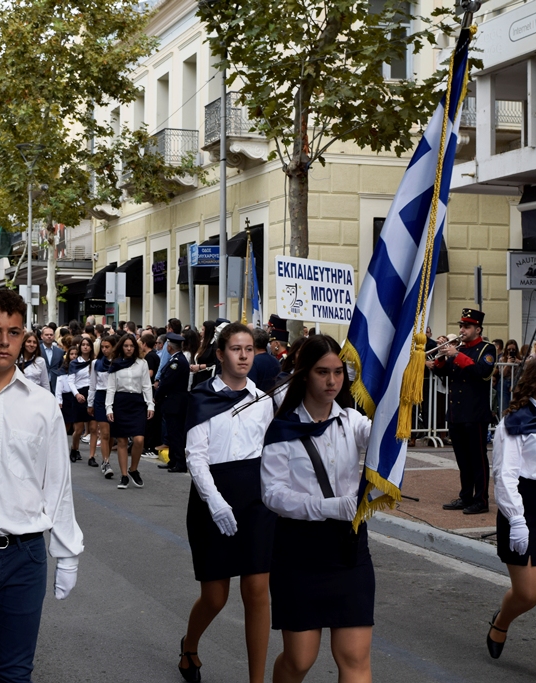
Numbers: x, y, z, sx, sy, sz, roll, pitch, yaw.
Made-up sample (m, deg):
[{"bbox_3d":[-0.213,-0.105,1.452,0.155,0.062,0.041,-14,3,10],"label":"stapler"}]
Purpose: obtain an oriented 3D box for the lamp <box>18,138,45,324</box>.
[{"bbox_3d":[-5.173,-1.425,28.500,0.660,5.800,0.660,0,0,-21],"label":"lamp"}]

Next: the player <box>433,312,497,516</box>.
[{"bbox_3d":[1.787,0.632,11.900,0.480,1.860,0.520,1,-1,-23],"label":"player"}]

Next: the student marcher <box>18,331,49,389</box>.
[{"bbox_3d":[-2.628,0.725,14.600,0.460,1.650,0.360,1,-1,-21],"label":"student marcher"}]

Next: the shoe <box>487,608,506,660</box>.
[{"bbox_3d":[1.153,1.473,6.600,0.085,0.240,0.100,8,-21,-9],"label":"shoe"}]

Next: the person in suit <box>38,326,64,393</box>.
[{"bbox_3d":[-2.919,0.682,17.600,0.520,1.790,0.380,0,0,-12],"label":"person in suit"}]

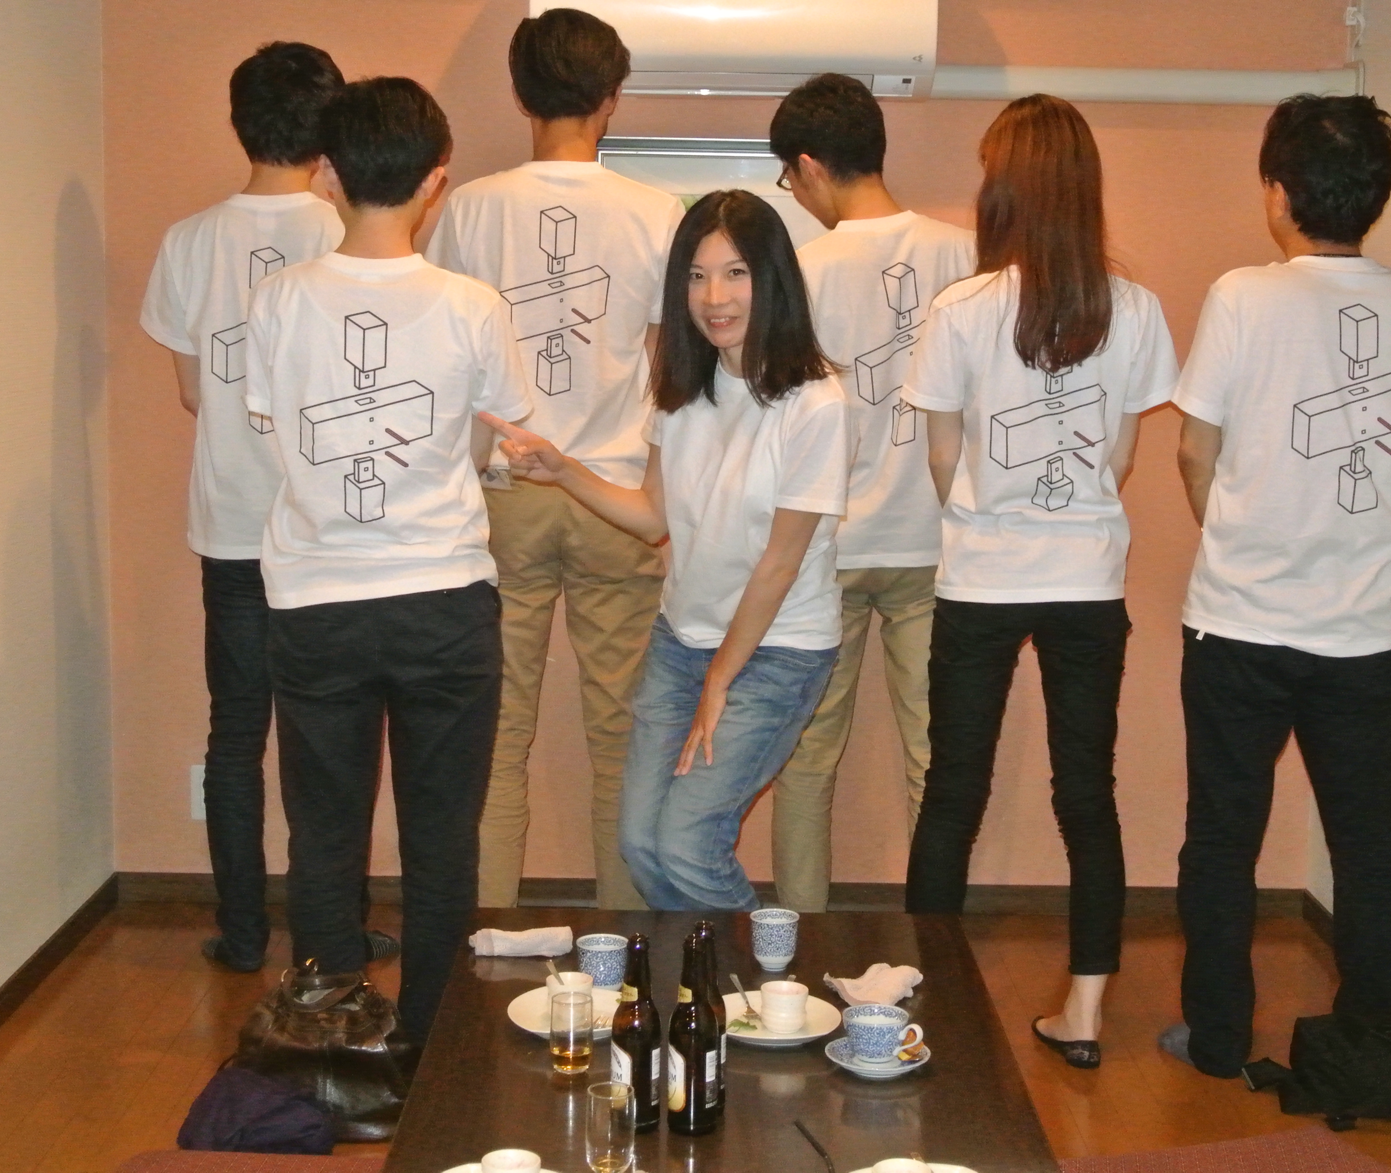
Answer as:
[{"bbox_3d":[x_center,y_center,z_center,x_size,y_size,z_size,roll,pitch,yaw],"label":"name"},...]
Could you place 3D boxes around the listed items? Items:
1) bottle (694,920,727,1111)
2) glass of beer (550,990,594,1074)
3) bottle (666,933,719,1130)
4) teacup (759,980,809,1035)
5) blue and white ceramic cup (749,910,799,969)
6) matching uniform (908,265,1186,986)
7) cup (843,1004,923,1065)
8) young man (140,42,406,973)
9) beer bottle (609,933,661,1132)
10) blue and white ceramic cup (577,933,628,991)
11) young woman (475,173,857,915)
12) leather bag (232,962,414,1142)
[{"bbox_3d":[0.012,0.514,2.850,0.059,0.229,0.059,1,7,0],"label":"bottle"},{"bbox_3d":[-0.155,0.561,2.997,0.053,0.091,0.053,1,7,0],"label":"glass of beer"},{"bbox_3d":[0.000,0.521,2.793,0.059,0.229,0.059,-1,8,-15],"label":"bottle"},{"bbox_3d":[0.118,0.561,3.182,0.065,0.058,0.065,1,7,0],"label":"teacup"},{"bbox_3d":[0.116,0.513,3.447,0.071,0.079,0.071,1,7,0],"label":"blue and white ceramic cup"},{"bbox_3d":[0.589,0.069,4.060,0.460,1.210,0.310,0,7,-6],"label":"matching uniform"},{"bbox_3d":[0.242,0.577,3.061,0.102,0.058,0.084,1,7,0],"label":"cup"},{"bbox_3d":[-0.803,-0.152,4.583,0.510,1.750,0.360,2,8,6],"label":"young man"},{"bbox_3d":[-0.069,0.527,2.833,0.059,0.229,0.059,1,7,0],"label":"beer bottle"},{"bbox_3d":[-0.129,0.529,3.347,0.073,0.067,0.073,1,7,0],"label":"blue and white ceramic cup"},{"bbox_3d":[-0.032,0.122,3.778,0.550,1.460,0.530,4,8,26],"label":"young woman"},{"bbox_3d":[-0.580,0.714,3.756,0.300,0.255,0.200,1,7,0],"label":"leather bag"}]

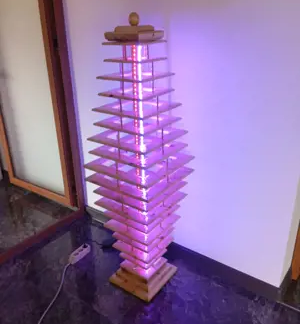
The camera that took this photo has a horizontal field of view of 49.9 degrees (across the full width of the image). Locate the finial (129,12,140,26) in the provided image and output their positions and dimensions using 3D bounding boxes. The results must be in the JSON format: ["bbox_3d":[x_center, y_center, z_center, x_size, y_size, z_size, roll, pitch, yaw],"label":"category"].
[{"bbox_3d":[-0.064,-0.590,1.335,0.043,0.052,0.043,-1,23,1],"label":"finial"}]

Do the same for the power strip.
[{"bbox_3d":[-0.444,0.582,2.044,0.048,0.040,0.153,13,27,30],"label":"power strip"}]

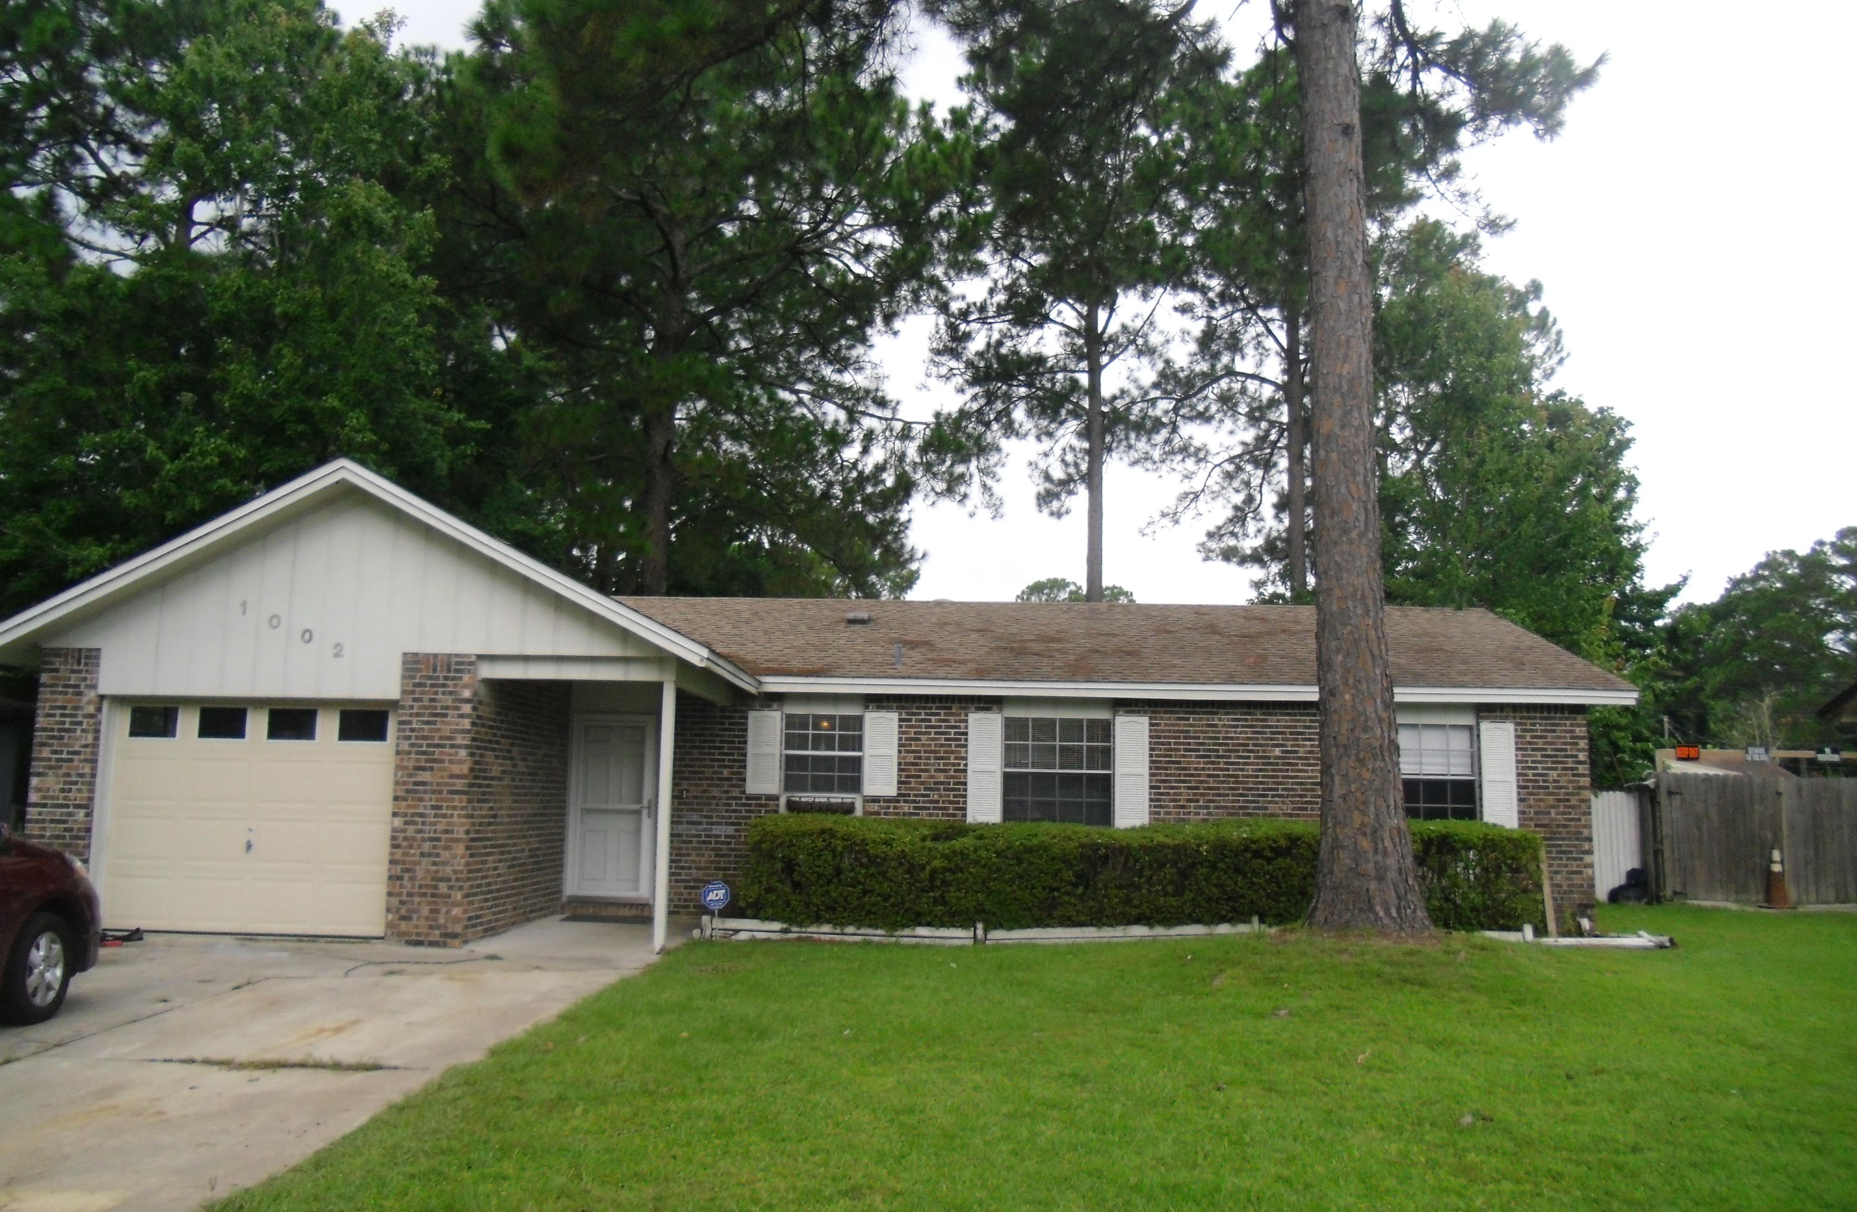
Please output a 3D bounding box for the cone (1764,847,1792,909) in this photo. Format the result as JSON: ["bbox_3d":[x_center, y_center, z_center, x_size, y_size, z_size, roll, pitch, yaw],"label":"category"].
[{"bbox_3d":[11.787,3.771,20.100,0.390,0.870,0.390,3,-8,-15],"label":"cone"}]

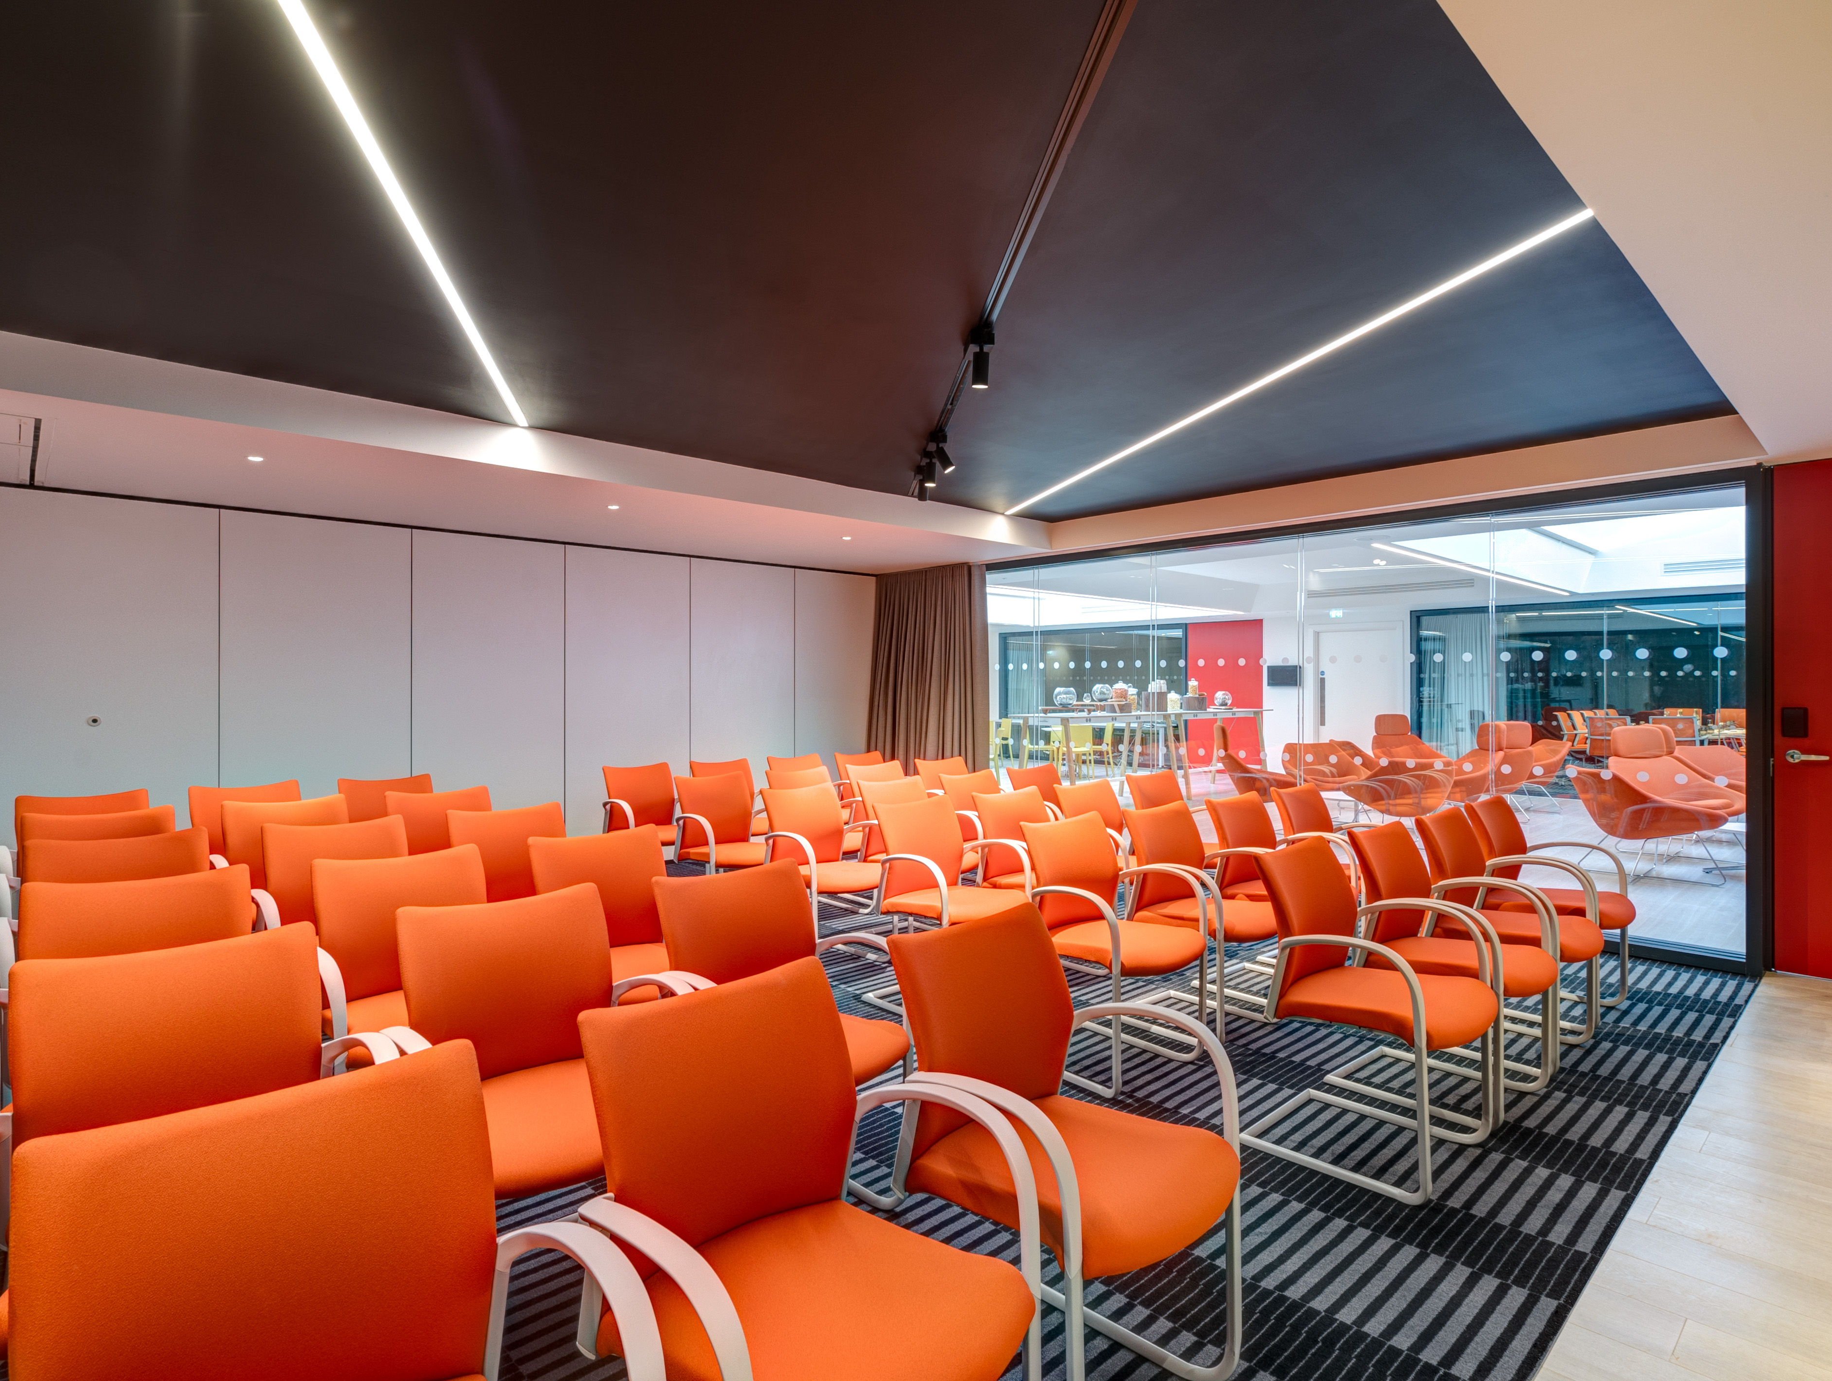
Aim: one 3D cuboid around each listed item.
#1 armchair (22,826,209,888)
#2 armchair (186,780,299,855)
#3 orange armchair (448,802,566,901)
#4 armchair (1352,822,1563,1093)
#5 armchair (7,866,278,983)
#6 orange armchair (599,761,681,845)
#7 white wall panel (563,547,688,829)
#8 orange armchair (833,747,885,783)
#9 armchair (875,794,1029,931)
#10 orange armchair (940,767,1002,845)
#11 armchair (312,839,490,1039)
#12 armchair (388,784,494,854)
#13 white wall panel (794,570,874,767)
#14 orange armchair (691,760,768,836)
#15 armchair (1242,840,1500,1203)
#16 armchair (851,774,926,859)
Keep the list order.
[{"bbox_3d":[-2.399,0.886,2.782,0.579,0.848,0.585,0,0,-43],"label":"armchair"},{"bbox_3d":[-3.160,0.890,4.392,0.592,0.870,0.575,0,1,-42],"label":"armchair"},{"bbox_3d":[-1.483,0.890,3.519,0.579,0.848,0.585,0,0,-43],"label":"orange armchair"},{"bbox_3d":[1.799,0.917,3.124,0.592,0.870,0.575,0,1,-42],"label":"armchair"},{"bbox_3d":[-1.799,0.887,2.149,0.579,0.848,0.585,0,0,-42],"label":"armchair"},{"bbox_3d":[-1.569,0.887,5.511,0.592,0.870,0.575,0,1,-42],"label":"orange armchair"},{"bbox_3d":[-2.197,0.139,7.030,1.002,2.388,0.080,0,0,-42],"label":"white wall panel"},{"bbox_3d":[-0.282,0.898,6.907,0.579,0.848,0.585,0,0,-43],"label":"orange armchair"},{"bbox_3d":[0.160,0.911,3.872,0.575,0.860,0.620,0,0,-42],"label":"armchair"},{"bbox_3d":[0.460,0.899,5.167,0.579,0.848,0.585,0,0,-43],"label":"orange armchair"},{"bbox_3d":[-1.322,0.889,2.488,0.579,0.848,0.585,0,0,-45],"label":"armchair"},{"bbox_3d":[-2.161,0.912,4.323,0.575,0.860,0.620,0,0,-42],"label":"armchair"},{"bbox_3d":[-0.710,0.132,8.372,1.002,2.388,0.080,0,0,-42],"label":"white wall panel"},{"bbox_3d":[-1.159,0.894,6.033,0.579,0.848,0.585,0,0,-43],"label":"orange armchair"},{"bbox_3d":[1.352,0.914,2.685,0.575,0.860,0.620,0,0,-42],"label":"armchair"},{"bbox_3d":[0.030,0.897,4.742,0.579,0.848,0.585,0,0,-42],"label":"armchair"}]

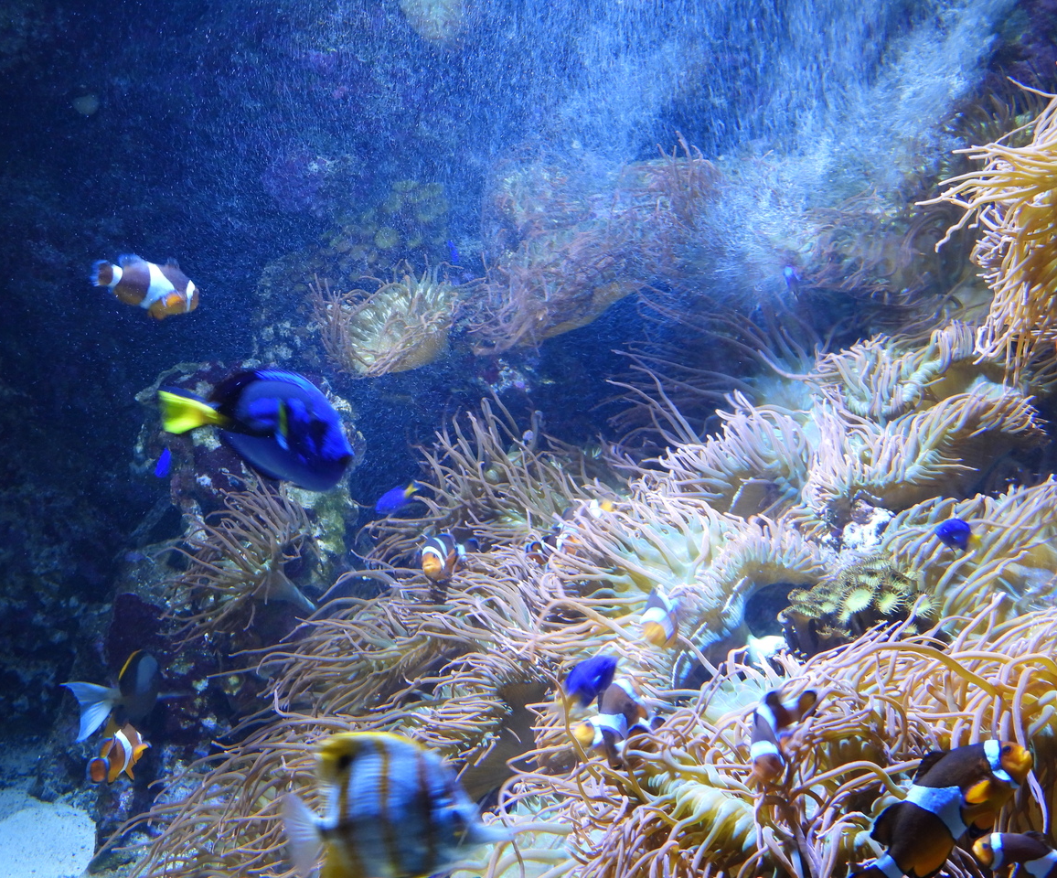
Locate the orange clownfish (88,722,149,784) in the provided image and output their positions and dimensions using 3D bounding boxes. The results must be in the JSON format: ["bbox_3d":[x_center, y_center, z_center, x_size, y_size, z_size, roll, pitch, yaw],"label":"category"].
[{"bbox_3d":[-0.364,0.278,1.650,0.026,0.042,0.075,8,19,38],"label":"orange clownfish"}]

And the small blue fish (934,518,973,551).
[{"bbox_3d":[0.320,0.072,1.400,0.015,0.026,0.050,9,6,43],"label":"small blue fish"}]

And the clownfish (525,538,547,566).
[{"bbox_3d":[0.007,0.095,1.550,0.018,0.026,0.050,8,-9,40],"label":"clownfish"}]

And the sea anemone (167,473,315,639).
[{"bbox_3d":[-0.286,0.116,1.850,0.145,0.155,0.130,2,10,12],"label":"sea anemone"}]

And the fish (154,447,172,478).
[{"bbox_3d":[-0.369,0.024,1.880,0.012,0.046,0.021,6,-30,32],"label":"fish"}]

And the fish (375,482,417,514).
[{"bbox_3d":[-0.119,0.053,1.680,0.053,0.023,0.012,-24,20,-27],"label":"fish"}]

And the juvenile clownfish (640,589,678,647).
[{"bbox_3d":[0.098,0.135,1.400,0.026,0.036,0.070,2,29,13],"label":"juvenile clownfish"}]

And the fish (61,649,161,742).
[{"bbox_3d":[-0.400,0.246,1.800,0.028,0.086,0.140,7,11,36],"label":"fish"}]

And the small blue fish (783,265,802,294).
[{"bbox_3d":[0.313,-0.188,2.200,0.015,0.050,0.024,7,44,33],"label":"small blue fish"}]

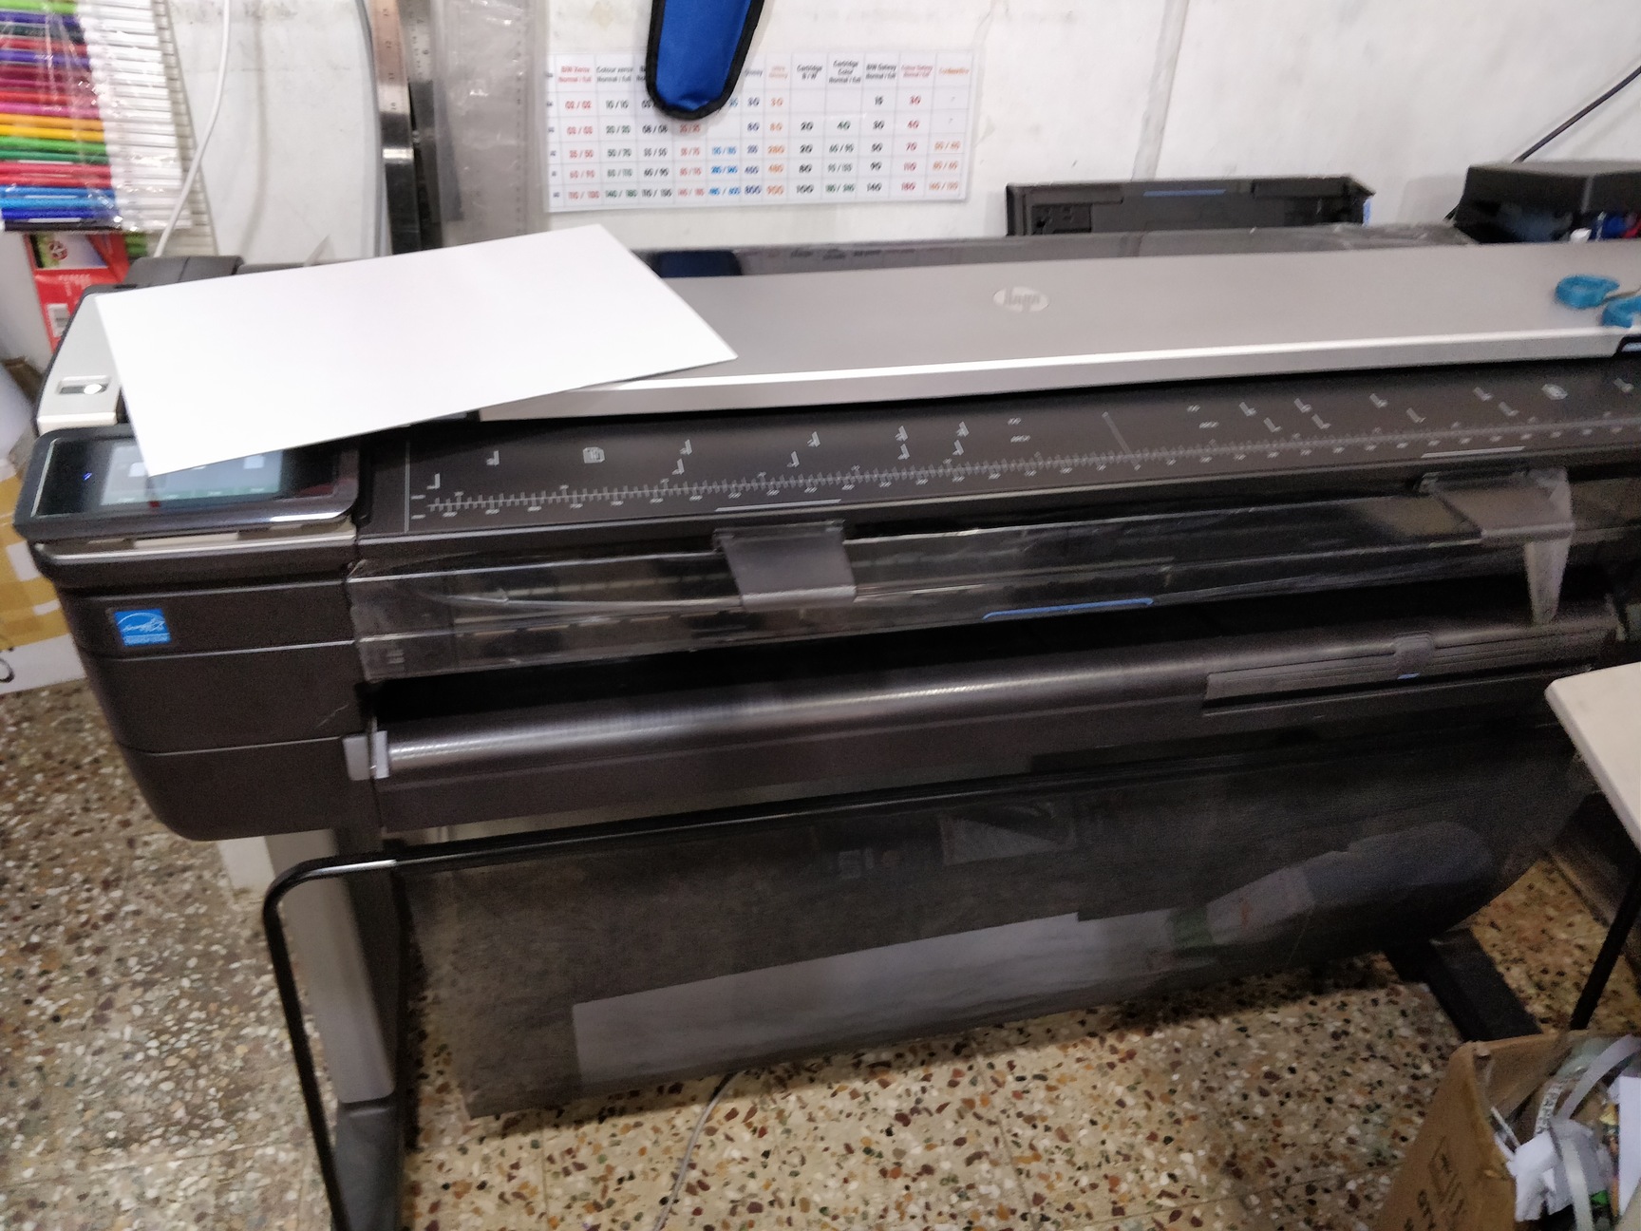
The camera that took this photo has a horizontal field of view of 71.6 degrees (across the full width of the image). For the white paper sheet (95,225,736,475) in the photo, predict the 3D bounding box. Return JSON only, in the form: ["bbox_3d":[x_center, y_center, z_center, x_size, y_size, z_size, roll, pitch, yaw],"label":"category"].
[{"bbox_3d":[-0.283,-0.204,0.804,0.380,0.004,0.256,-18,45,-26],"label":"white paper sheet"}]

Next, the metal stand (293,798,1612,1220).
[{"bbox_3d":[0.162,0.266,1.278,1.370,0.610,0.570,-5,33,-10],"label":"metal stand"}]

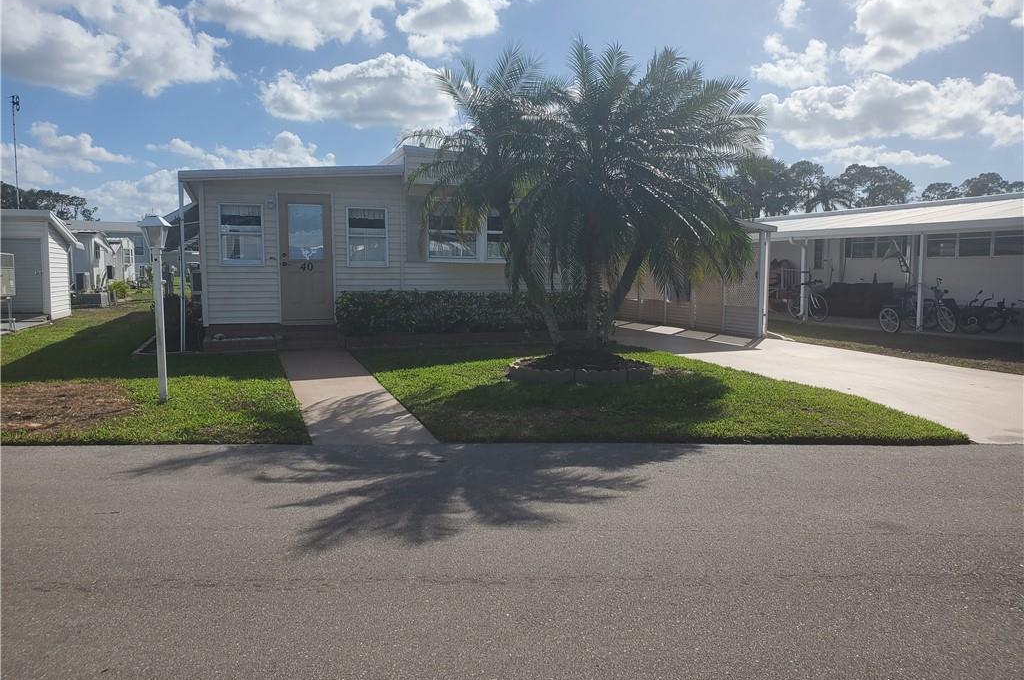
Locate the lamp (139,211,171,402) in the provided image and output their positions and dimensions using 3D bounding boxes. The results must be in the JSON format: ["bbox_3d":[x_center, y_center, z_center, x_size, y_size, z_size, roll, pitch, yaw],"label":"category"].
[{"bbox_3d":[-3.620,-0.315,7.900,0.260,1.940,0.260,-1,5,-4],"label":"lamp"}]

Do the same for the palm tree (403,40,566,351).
[{"bbox_3d":[-0.300,-1.830,10.100,2.250,3.880,2.250,0,5,0],"label":"palm tree"}]

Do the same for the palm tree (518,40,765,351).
[{"bbox_3d":[1.670,-1.840,9.950,3.150,3.980,3.000,0,5,0],"label":"palm tree"}]

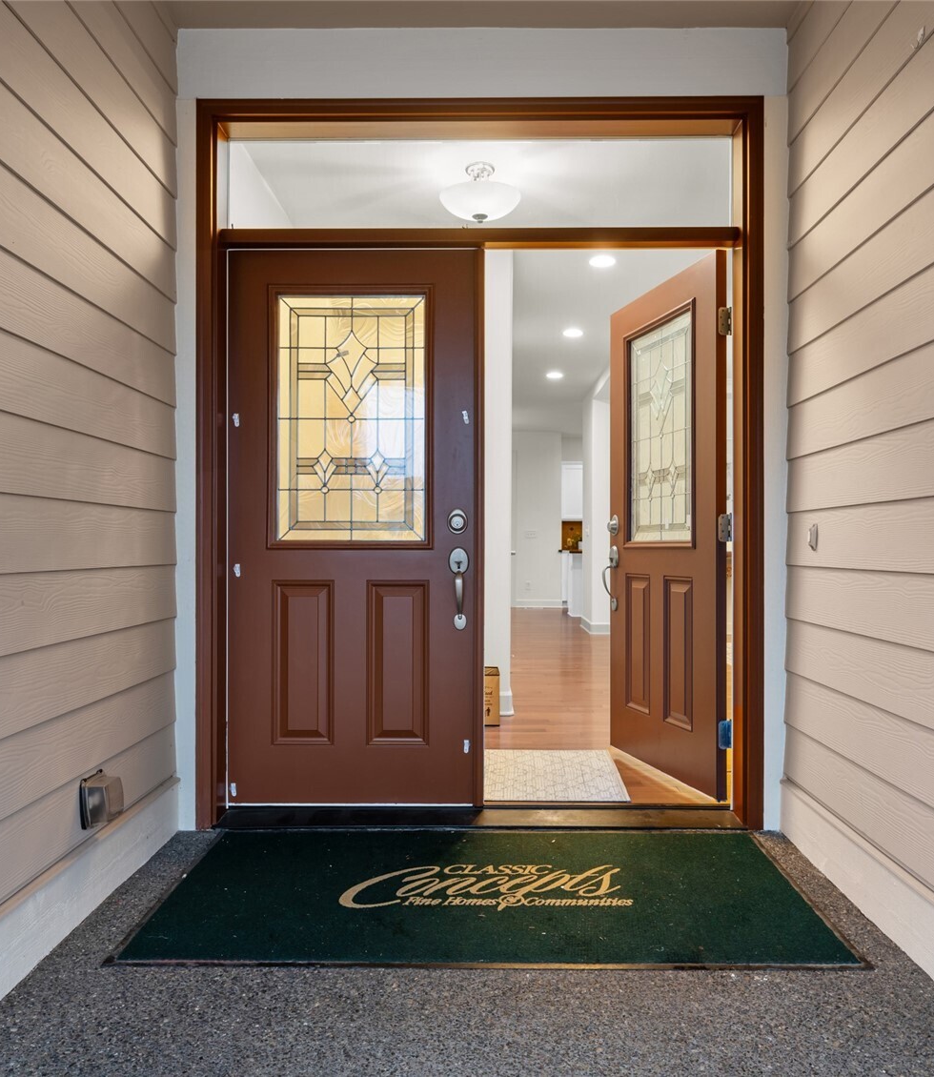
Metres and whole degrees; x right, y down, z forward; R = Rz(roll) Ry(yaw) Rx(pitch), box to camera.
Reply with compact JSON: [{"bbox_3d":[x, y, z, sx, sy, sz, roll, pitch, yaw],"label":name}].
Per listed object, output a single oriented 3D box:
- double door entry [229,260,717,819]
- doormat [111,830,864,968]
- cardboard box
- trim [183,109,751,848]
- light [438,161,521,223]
[{"bbox_3d":[0.047,-0.036,3.510,1.820,2.010,0.930,0,0,1],"label":"double door entry"},{"bbox_3d":[0.059,0.988,2.445,1.810,0.012,0.925,0,0,1],"label":"doormat"},{"bbox_3d":[0.025,0.848,4.580,0.300,0.265,0.280,0,0,1],"label":"cardboard box"},{"bbox_3d":[0.045,-0.260,2.995,1.955,2.515,0.140,0,0,1],"label":"trim"},{"bbox_3d":[0.063,-1.630,4.060,0.395,0.250,0.395,0,0,1],"label":"light"}]

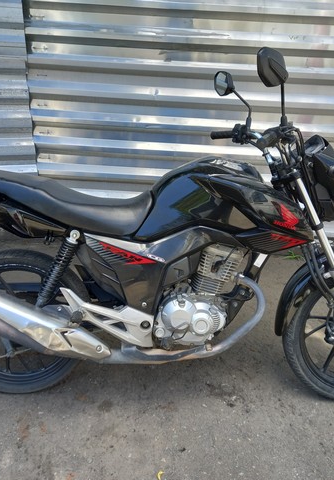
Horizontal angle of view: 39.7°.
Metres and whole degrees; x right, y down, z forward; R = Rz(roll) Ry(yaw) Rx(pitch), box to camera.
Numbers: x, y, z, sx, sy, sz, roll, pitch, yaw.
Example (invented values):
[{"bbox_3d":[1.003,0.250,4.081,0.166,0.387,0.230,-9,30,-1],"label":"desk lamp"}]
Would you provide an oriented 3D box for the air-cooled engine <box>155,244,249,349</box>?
[{"bbox_3d":[0.120,0.195,1.777,0.349,0.383,0.305,2,15,-2],"label":"air-cooled engine"}]

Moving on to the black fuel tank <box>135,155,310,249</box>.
[{"bbox_3d":[0.203,-0.142,1.698,0.616,0.315,0.349,2,15,-2],"label":"black fuel tank"}]

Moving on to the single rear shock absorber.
[{"bbox_3d":[-0.388,0.134,1.617,0.058,0.360,0.058,27,12,-8],"label":"single rear shock absorber"}]

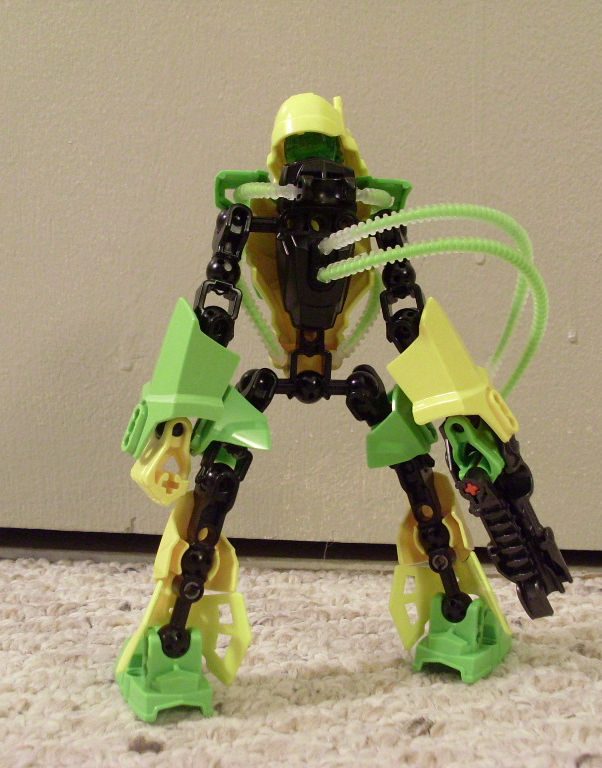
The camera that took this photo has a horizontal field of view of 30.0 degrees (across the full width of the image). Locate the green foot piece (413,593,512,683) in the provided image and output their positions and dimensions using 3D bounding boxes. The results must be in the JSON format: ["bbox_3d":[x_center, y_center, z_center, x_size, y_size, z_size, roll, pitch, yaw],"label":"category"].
[{"bbox_3d":[0.056,0.082,0.387,0.024,0.024,0.039,6,9,26],"label":"green foot piece"}]

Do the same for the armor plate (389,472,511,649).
[{"bbox_3d":[0.051,0.062,0.392,0.037,0.061,0.028,-6,3,27],"label":"armor plate"}]

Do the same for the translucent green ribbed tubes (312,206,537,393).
[{"bbox_3d":[0.042,-0.025,0.372,0.074,0.067,0.085,0,6,0],"label":"translucent green ribbed tubes"}]

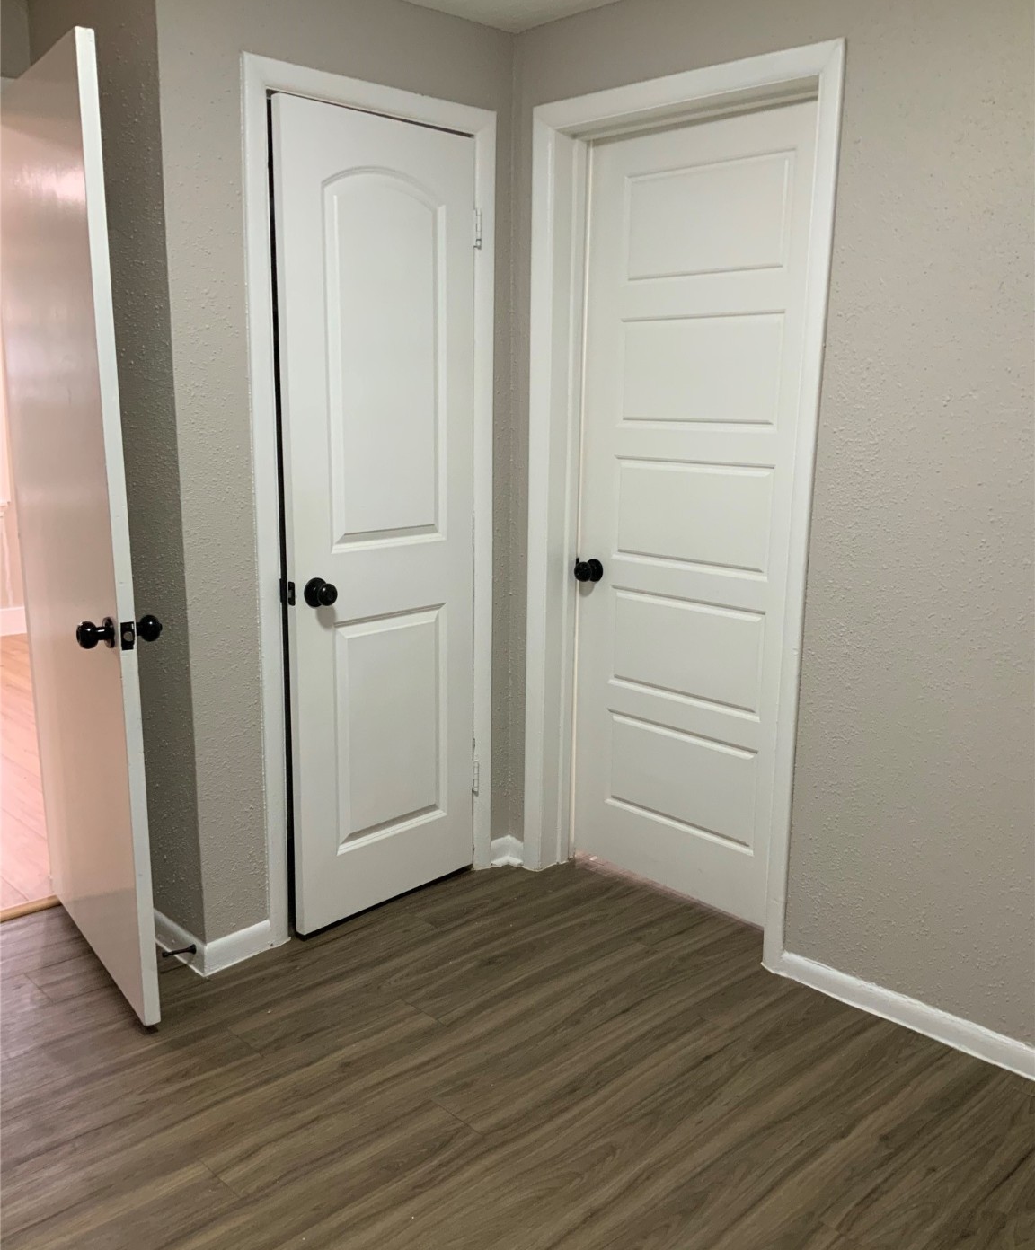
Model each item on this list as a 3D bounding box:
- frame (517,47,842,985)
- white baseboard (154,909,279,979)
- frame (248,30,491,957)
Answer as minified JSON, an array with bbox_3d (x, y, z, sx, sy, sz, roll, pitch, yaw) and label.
[{"bbox_3d":[0.397,-0.260,2.985,0.141,2.123,0.900,-11,16,-44],"label":"frame"},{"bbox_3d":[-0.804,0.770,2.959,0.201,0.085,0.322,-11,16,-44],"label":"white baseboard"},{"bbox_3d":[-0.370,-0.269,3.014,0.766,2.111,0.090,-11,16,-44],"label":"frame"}]

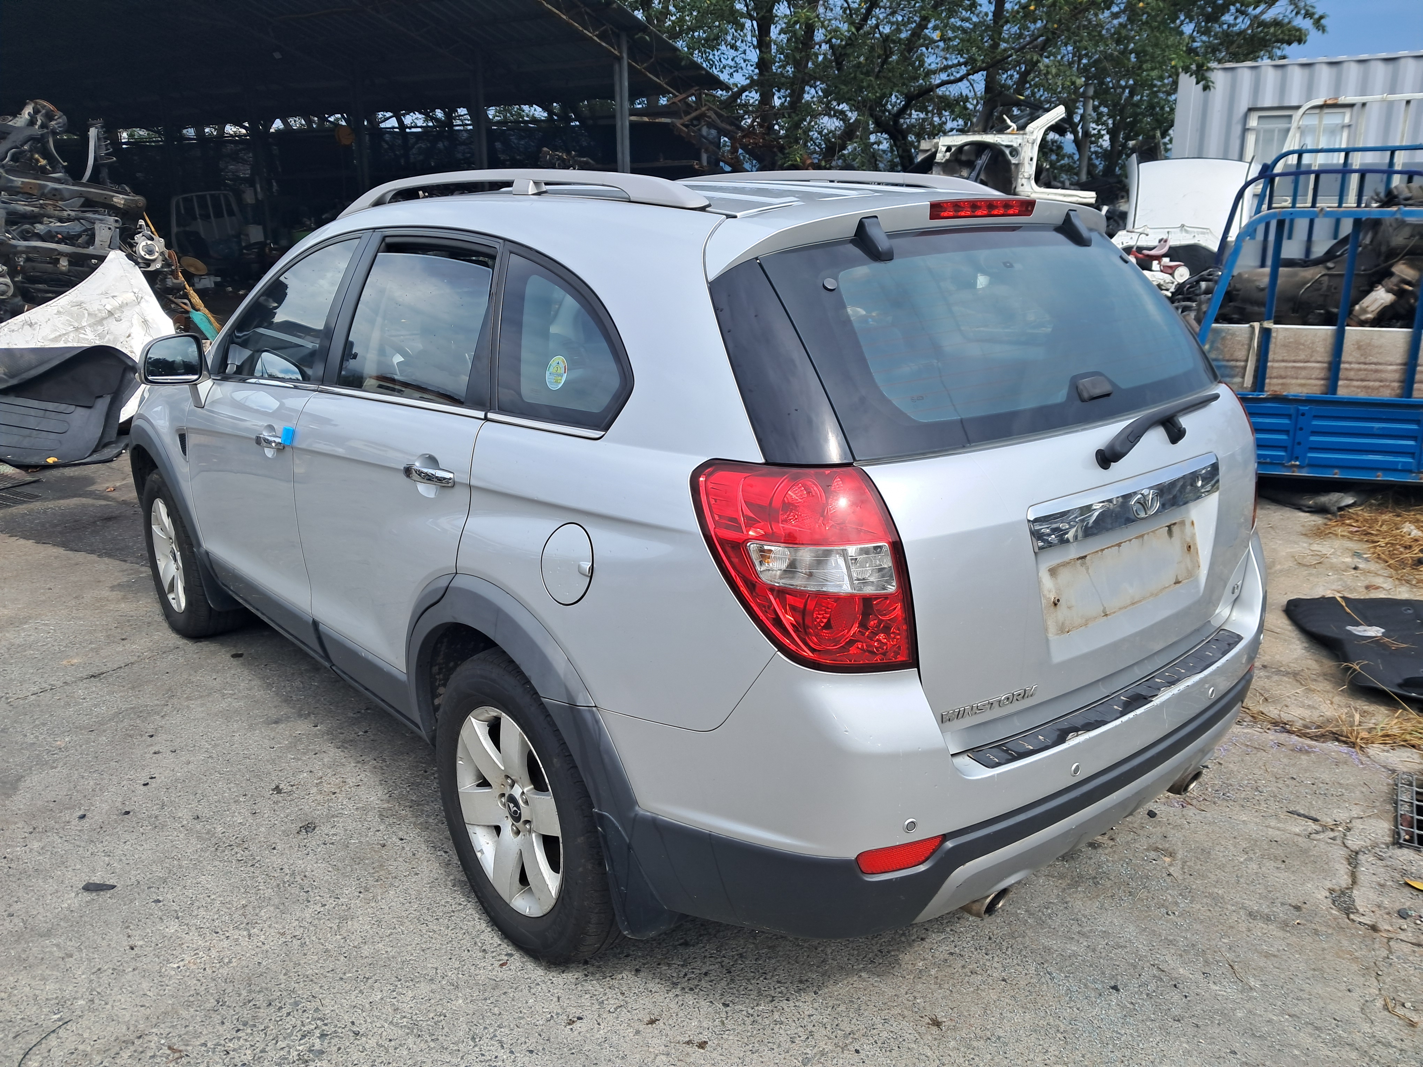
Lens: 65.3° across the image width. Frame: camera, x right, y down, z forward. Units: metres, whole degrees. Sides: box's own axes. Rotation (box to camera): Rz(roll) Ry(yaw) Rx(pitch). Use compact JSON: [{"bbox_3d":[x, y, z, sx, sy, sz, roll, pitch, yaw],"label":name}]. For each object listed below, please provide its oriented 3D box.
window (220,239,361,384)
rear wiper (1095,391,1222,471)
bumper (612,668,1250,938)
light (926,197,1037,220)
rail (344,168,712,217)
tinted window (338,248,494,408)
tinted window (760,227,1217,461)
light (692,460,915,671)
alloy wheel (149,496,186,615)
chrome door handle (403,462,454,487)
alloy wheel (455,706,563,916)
[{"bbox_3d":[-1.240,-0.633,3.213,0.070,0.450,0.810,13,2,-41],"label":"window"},{"bbox_3d":[0.861,-0.197,2.099,0.460,0.100,0.085,-14,19,-37],"label":"rear wiper"},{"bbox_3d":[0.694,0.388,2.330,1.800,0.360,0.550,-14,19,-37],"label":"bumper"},{"bbox_3d":[0.543,-0.642,2.200,0.335,0.038,0.045,-14,19,-37],"label":"light"},{"bbox_3d":[-0.579,-0.844,2.747,0.090,0.120,1.830,-14,20,-38],"label":"rail"},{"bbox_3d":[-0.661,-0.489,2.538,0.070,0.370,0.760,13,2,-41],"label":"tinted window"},{"bbox_3d":[0.614,-0.398,2.227,1.210,0.465,0.080,-14,-18,-38],"label":"tinted window"},{"bbox_3d":[0.144,0.050,1.792,0.280,0.355,0.290,-14,20,-38],"label":"light"},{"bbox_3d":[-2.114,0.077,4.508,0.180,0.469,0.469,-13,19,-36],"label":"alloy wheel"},{"bbox_3d":[-0.587,-0.120,2.305,0.048,0.043,0.215,-14,19,-37],"label":"chrome door handle"},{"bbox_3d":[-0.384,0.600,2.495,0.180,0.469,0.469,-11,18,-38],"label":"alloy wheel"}]

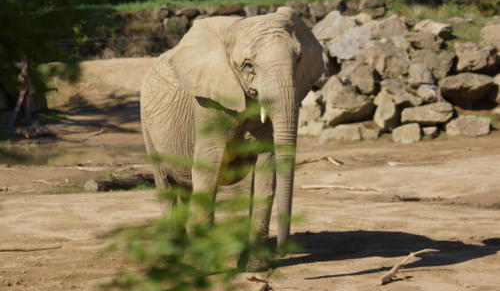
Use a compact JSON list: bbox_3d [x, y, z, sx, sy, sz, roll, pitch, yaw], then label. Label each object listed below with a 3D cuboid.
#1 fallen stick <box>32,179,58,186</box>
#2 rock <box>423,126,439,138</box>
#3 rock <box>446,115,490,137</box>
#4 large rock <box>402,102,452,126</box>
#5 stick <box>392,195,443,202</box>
[{"bbox_3d":[-2.715,0.489,28.800,0.420,0.050,0.100,4,7,38],"label":"fallen stick"},{"bbox_3d":[3.337,-0.259,40.300,0.300,0.230,0.260,0,4,0],"label":"rock"},{"bbox_3d":[3.539,-0.308,35.300,0.690,0.340,0.480,0,6,0],"label":"rock"},{"bbox_3d":[2.850,-0.514,35.000,0.850,0.370,0.520,0,6,0],"label":"large rock"},{"bbox_3d":[2.083,0.659,27.100,0.620,0.070,0.120,1,6,6],"label":"stick"}]

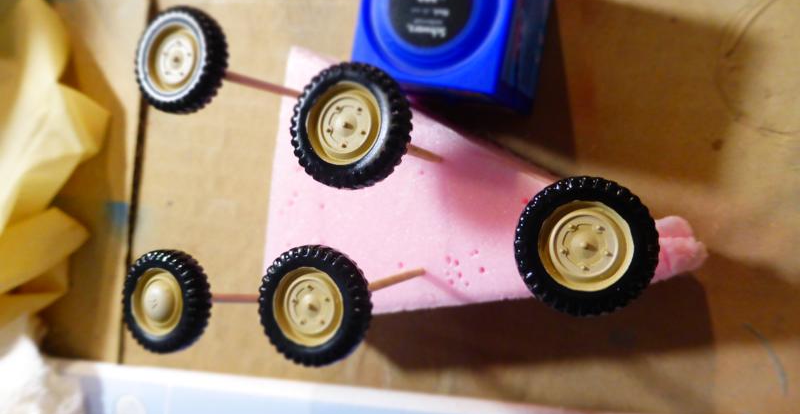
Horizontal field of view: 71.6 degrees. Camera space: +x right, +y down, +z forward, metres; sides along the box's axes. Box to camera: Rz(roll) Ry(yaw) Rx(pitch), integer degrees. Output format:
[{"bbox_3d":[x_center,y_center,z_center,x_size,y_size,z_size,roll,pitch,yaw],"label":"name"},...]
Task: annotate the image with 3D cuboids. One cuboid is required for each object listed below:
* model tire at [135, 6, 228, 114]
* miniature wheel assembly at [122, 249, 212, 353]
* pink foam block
[{"bbox_3d":[-0.043,-0.029,0.110,0.021,0.007,0.021,0,91,23],"label":"model tire"},{"bbox_3d":[-0.047,0.019,0.113,0.021,0.007,0.021,0,82,24],"label":"miniature wheel assembly"},{"bbox_3d":[0.016,-0.007,0.155,0.120,0.024,0.081,-1,94,22],"label":"pink foam block"}]

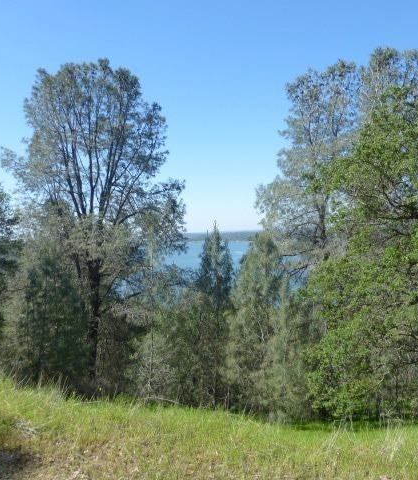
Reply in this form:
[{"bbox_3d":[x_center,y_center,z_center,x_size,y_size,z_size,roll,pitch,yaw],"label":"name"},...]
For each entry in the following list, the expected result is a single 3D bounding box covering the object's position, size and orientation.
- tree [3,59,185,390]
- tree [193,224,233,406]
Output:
[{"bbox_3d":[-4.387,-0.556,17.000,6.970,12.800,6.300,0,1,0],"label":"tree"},{"bbox_3d":[0.152,2.586,15.000,1.350,6.220,1.500,0,1,0],"label":"tree"}]

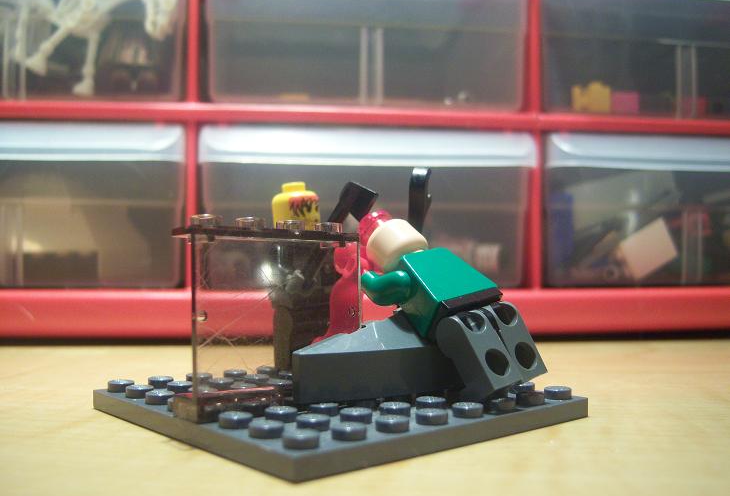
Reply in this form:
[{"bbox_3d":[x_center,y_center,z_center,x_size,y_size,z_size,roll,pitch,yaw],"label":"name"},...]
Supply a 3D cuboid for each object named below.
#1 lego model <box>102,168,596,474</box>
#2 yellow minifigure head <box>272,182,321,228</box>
[{"bbox_3d":[-0.005,0.007,0.138,0.064,0.045,0.064,1,-2,-41],"label":"lego model"},{"bbox_3d":[-0.014,-0.008,0.159,0.010,0.011,0.010,-4,-1,7],"label":"yellow minifigure head"}]

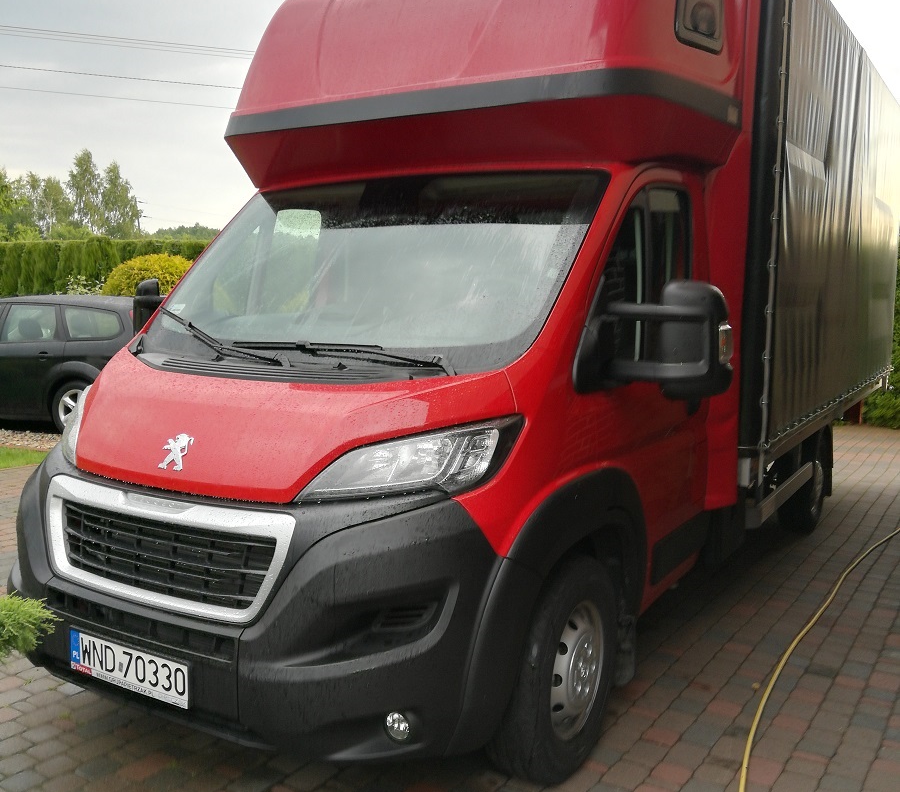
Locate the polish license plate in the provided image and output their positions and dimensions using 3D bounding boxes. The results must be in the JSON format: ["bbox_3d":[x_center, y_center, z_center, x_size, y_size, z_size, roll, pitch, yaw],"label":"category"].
[{"bbox_3d":[-0.941,0.789,2.622,0.522,0.125,0.020,5,6,32],"label":"polish license plate"}]

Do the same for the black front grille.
[{"bbox_3d":[-0.873,0.464,2.678,0.920,0.225,0.090,5,1,32],"label":"black front grille"}]

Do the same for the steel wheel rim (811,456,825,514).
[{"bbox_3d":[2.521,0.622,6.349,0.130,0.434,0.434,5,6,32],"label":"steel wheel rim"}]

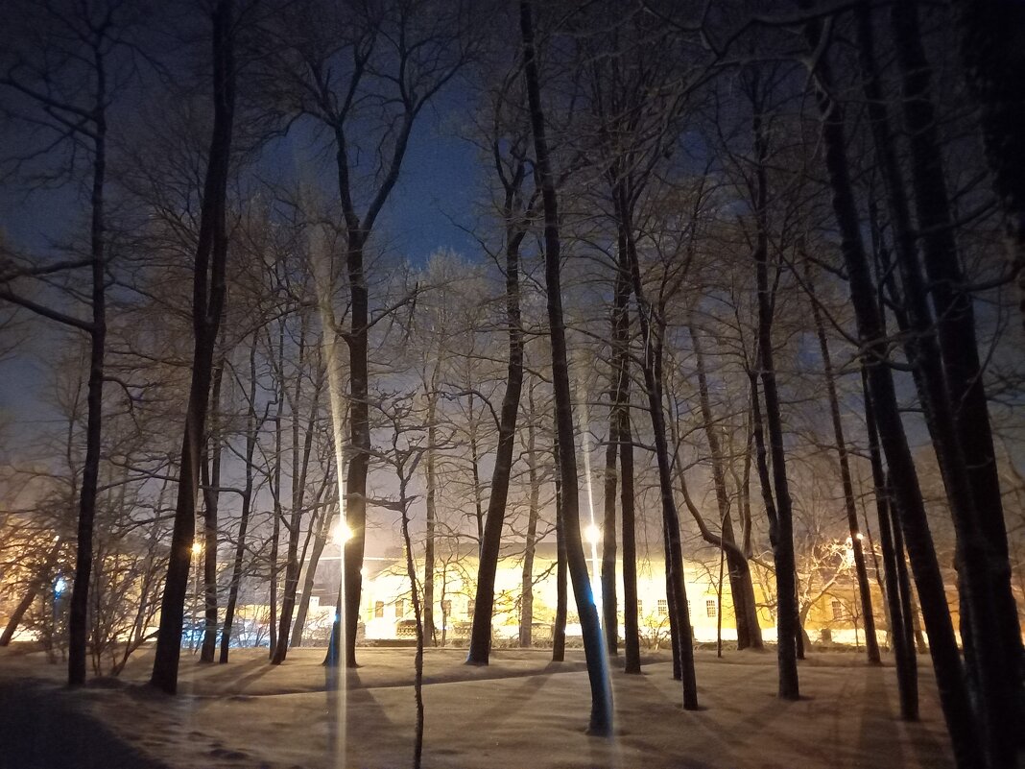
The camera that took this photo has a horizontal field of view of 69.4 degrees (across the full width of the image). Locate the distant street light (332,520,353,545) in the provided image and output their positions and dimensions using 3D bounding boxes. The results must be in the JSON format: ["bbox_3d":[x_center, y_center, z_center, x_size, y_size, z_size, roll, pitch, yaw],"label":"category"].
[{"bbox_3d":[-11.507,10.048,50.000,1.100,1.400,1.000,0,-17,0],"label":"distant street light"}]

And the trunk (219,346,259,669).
[{"bbox_3d":[-8.889,3.440,24.091,0.360,10.492,0.290,5,-17,-19],"label":"trunk"}]

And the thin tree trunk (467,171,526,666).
[{"bbox_3d":[-0.308,0.289,23.862,0.680,16.437,0.600,5,-17,-1],"label":"thin tree trunk"}]

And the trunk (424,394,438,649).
[{"bbox_3d":[-3.696,5.819,33.873,0.400,11.571,0.370,1,-17,-6],"label":"trunk"}]

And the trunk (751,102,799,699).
[{"bbox_3d":[5.360,-0.370,15.297,0.420,12.737,0.380,-3,-17,19],"label":"trunk"}]

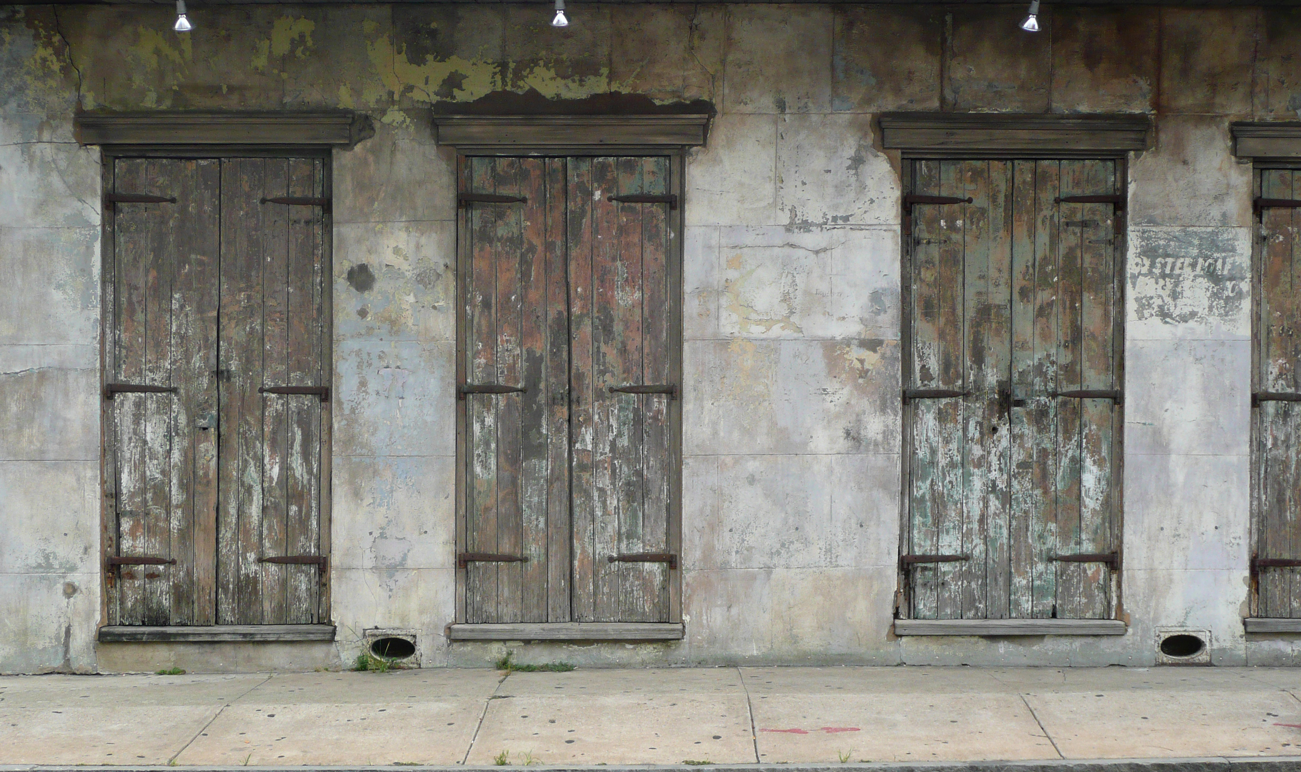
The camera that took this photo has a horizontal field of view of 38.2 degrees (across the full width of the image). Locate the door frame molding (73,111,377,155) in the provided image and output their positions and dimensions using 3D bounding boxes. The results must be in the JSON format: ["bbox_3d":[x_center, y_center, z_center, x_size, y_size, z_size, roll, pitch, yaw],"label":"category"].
[{"bbox_3d":[-2.240,-1.327,9.836,1.527,0.234,0.130,0,1,0],"label":"door frame molding"}]

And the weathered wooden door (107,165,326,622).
[{"bbox_3d":[-2.286,0.029,9.921,1.207,2.479,0.080,0,1,0],"label":"weathered wooden door"}]

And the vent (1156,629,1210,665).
[{"bbox_3d":[2.821,1.382,9.945,0.290,0.199,0.080,0,1,0],"label":"vent"}]

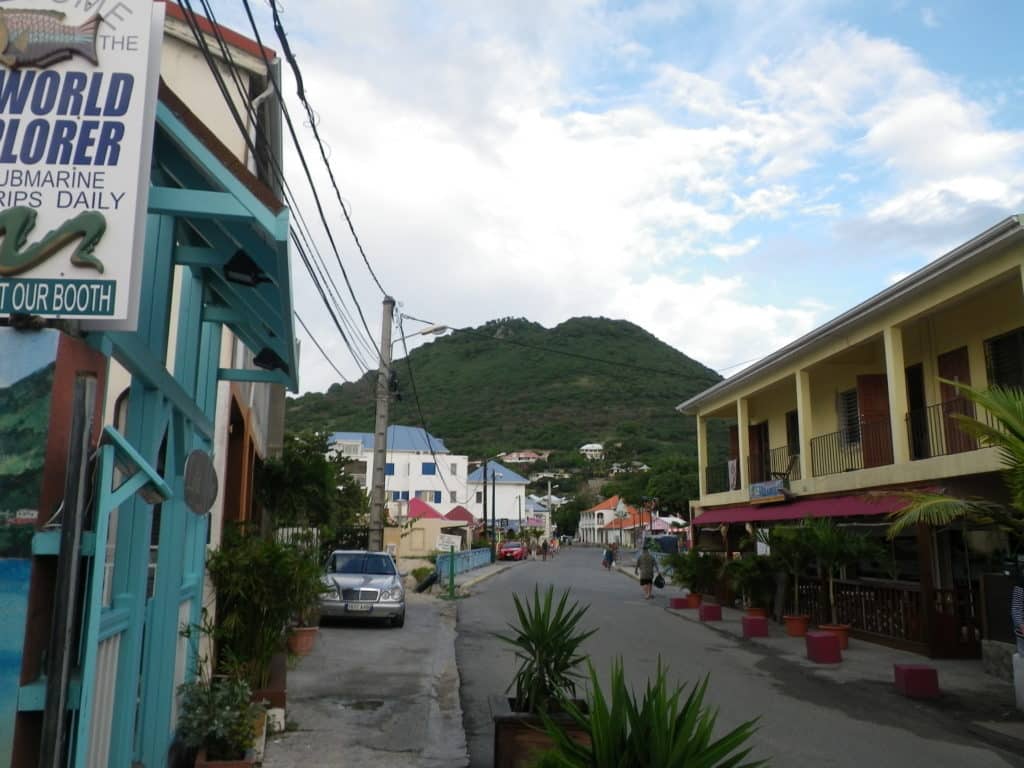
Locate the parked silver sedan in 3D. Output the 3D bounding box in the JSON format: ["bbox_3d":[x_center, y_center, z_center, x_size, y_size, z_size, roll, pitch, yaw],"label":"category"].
[{"bbox_3d":[-3.334,4.449,18.400,1.820,1.440,4.780,2,-11,-9],"label":"parked silver sedan"}]

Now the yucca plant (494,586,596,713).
[{"bbox_3d":[0.231,1.797,5.720,0.710,0.830,0.710,0,-11,0],"label":"yucca plant"}]

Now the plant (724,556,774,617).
[{"bbox_3d":[5.018,4.323,17.500,1.050,1.430,1.050,0,-11,0],"label":"plant"}]

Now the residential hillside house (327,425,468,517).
[{"bbox_3d":[-11.555,10.633,85.480,14.000,13.275,9.000,1,-11,-3],"label":"residential hillside house"}]

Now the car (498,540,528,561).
[{"bbox_3d":[0.147,13.561,67.500,1.760,1.460,4.200,-1,-11,8],"label":"car"}]

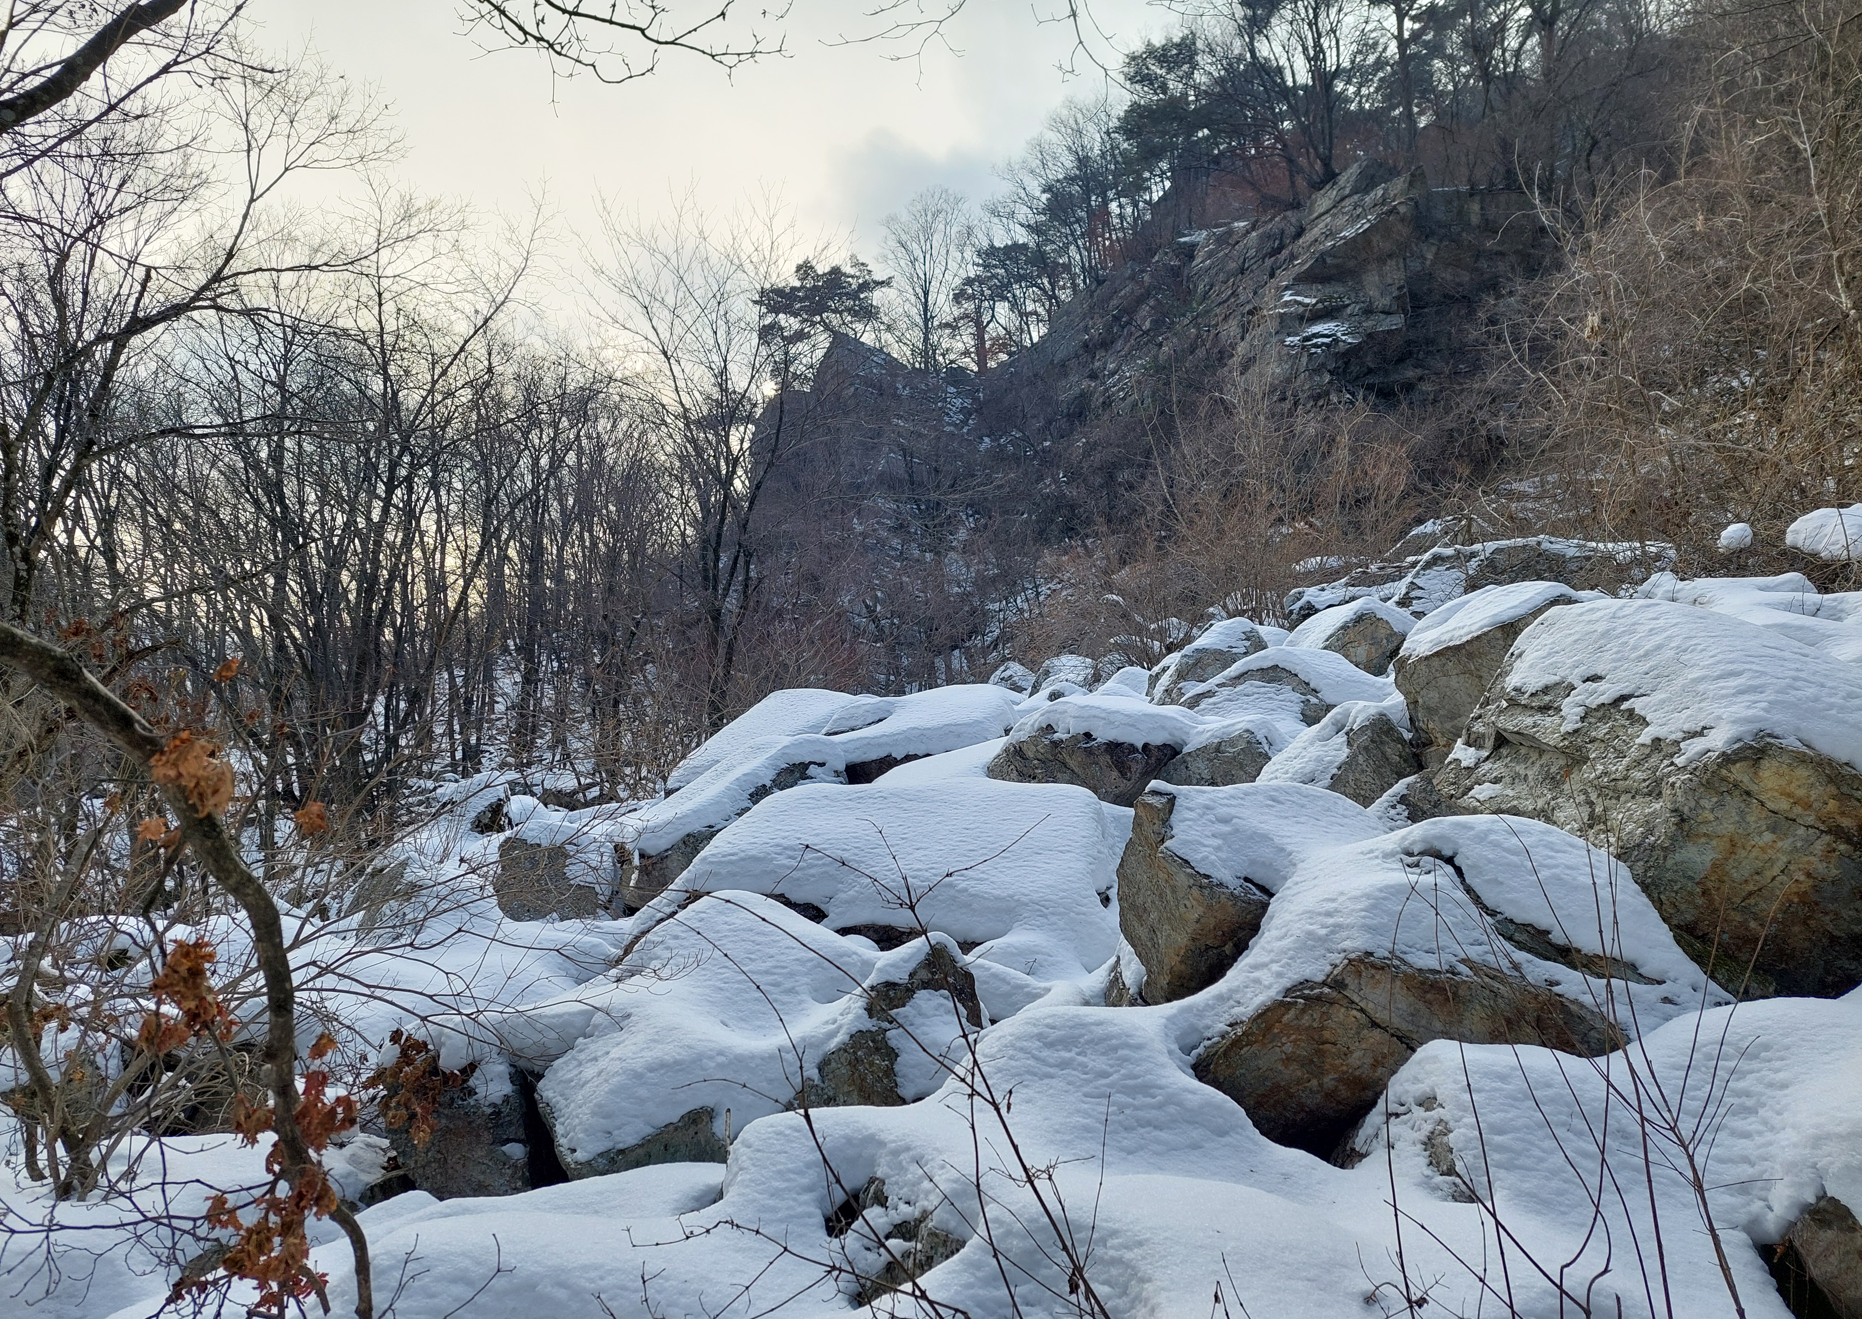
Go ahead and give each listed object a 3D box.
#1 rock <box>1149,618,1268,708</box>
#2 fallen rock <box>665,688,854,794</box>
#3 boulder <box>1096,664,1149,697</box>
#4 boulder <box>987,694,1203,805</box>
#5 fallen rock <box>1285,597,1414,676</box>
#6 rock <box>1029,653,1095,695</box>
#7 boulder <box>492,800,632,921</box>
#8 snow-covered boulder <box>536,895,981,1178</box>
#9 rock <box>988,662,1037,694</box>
[{"bbox_3d":[3.070,0.044,15.000,1.131,0.947,1.200,0,-3,0],"label":"rock"},{"bbox_3d":[-1.567,0.766,12.800,1.646,0.975,1.600,0,-3,0],"label":"fallen rock"},{"bbox_3d":[2.562,0.298,17.998,0.673,0.478,0.750,0,-3,0],"label":"boulder"},{"bbox_3d":[1.243,0.763,10.697,1.591,0.973,1.400,0,-3,0],"label":"boulder"},{"bbox_3d":[4.626,-0.250,15.000,1.104,0.824,1.200,0,-3,0],"label":"fallen rock"},{"bbox_3d":[1.972,0.276,20.498,0.952,0.718,1.000,0,-3,0],"label":"rock"},{"bbox_3d":[-2.802,1.514,10.300,0.828,0.849,1.000,0,-3,0],"label":"boulder"},{"bbox_3d":[-0.638,1.522,5.700,1.699,0.899,1.400,0,-3,0],"label":"snow-covered boulder"},{"bbox_3d":[1.302,0.330,21.998,0.764,0.617,0.750,0,-3,0],"label":"rock"}]

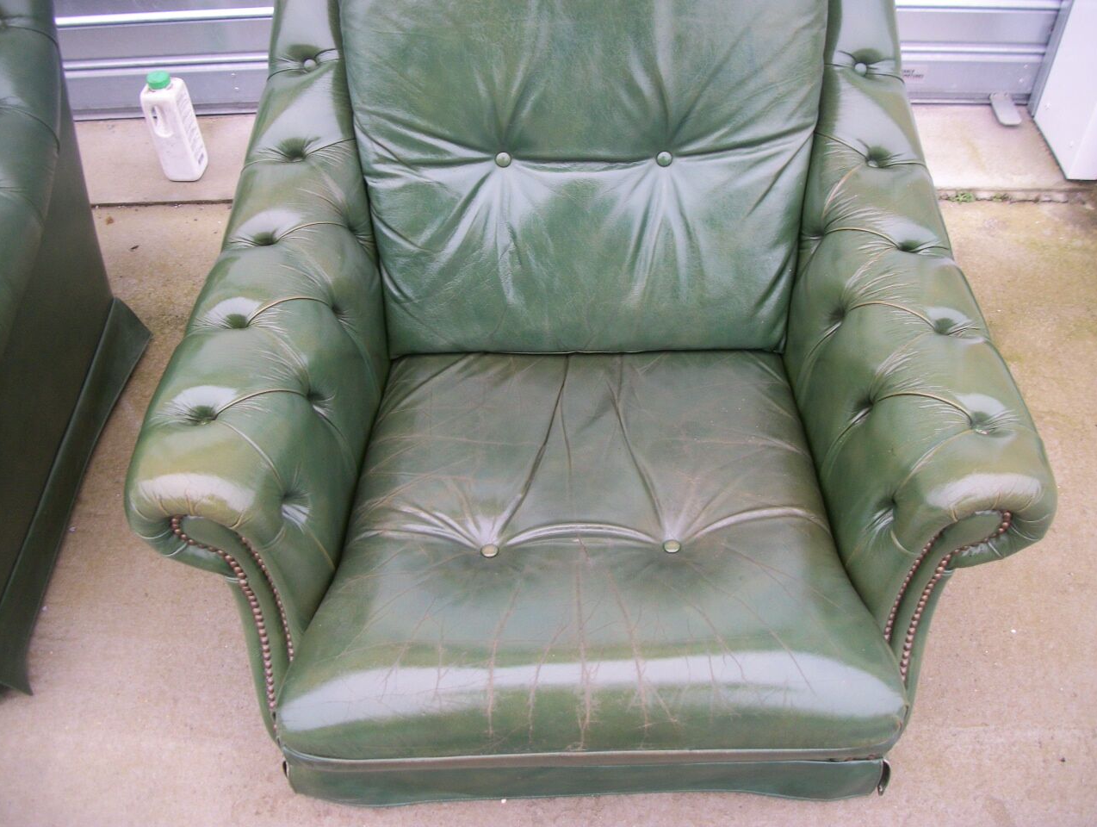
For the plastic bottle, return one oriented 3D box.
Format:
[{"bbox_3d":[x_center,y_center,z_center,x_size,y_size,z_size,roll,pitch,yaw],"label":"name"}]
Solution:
[{"bbox_3d":[-0.760,-0.585,2.067,0.079,0.223,0.079,2,47,2],"label":"plastic bottle"}]

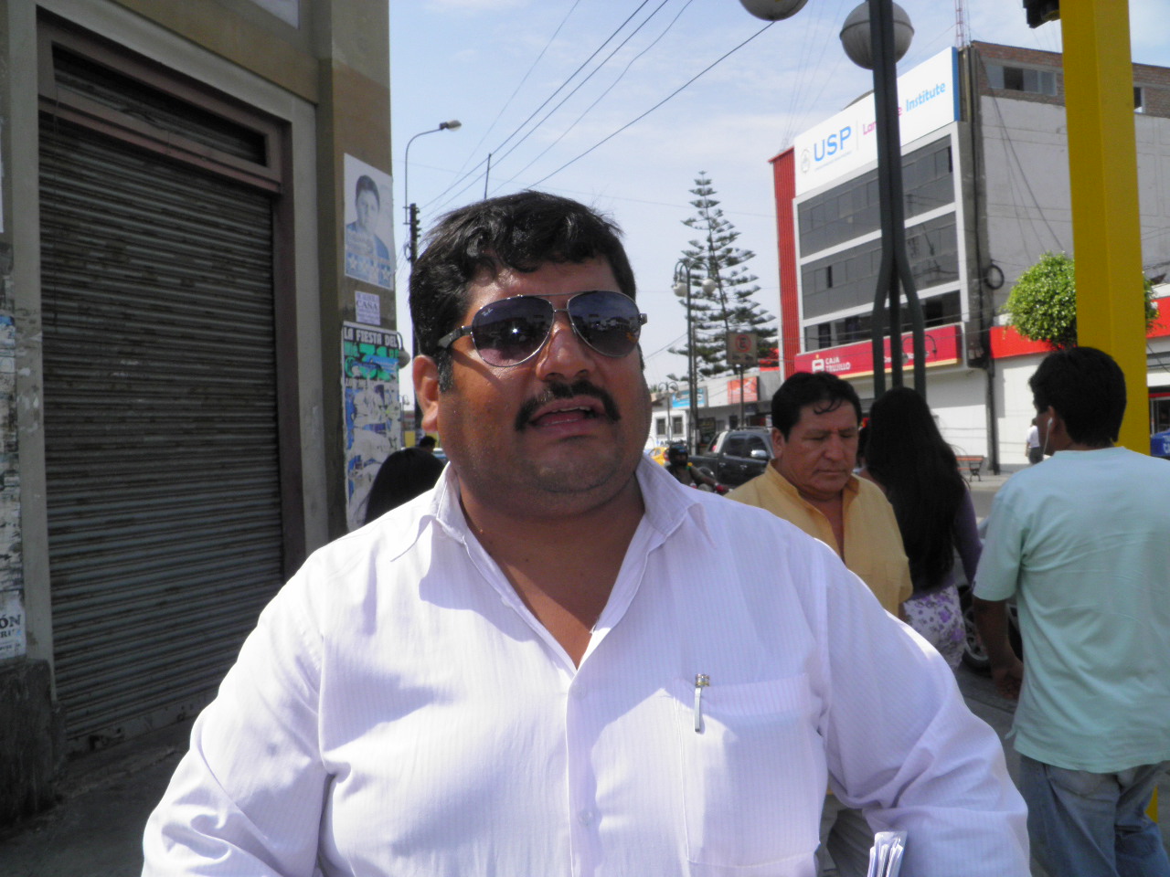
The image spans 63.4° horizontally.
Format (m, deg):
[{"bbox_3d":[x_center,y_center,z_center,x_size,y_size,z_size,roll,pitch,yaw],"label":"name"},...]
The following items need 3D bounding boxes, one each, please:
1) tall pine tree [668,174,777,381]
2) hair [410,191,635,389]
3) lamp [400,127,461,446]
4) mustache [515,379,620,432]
[{"bbox_3d":[8.952,-7.755,62.000,7.200,19.200,7.200,-2,-1,0],"label":"tall pine tree"},{"bbox_3d":[-0.053,-0.123,0.830,0.190,0.185,0.210,-4,-4,-17],"label":"hair"},{"bbox_3d":[-3.597,-2.962,23.500,1.500,9.800,0.360,-2,-1,-21],"label":"lamp"},{"bbox_3d":[-0.012,-0.025,0.735,0.084,0.037,0.030,-4,-4,-17],"label":"mustache"}]

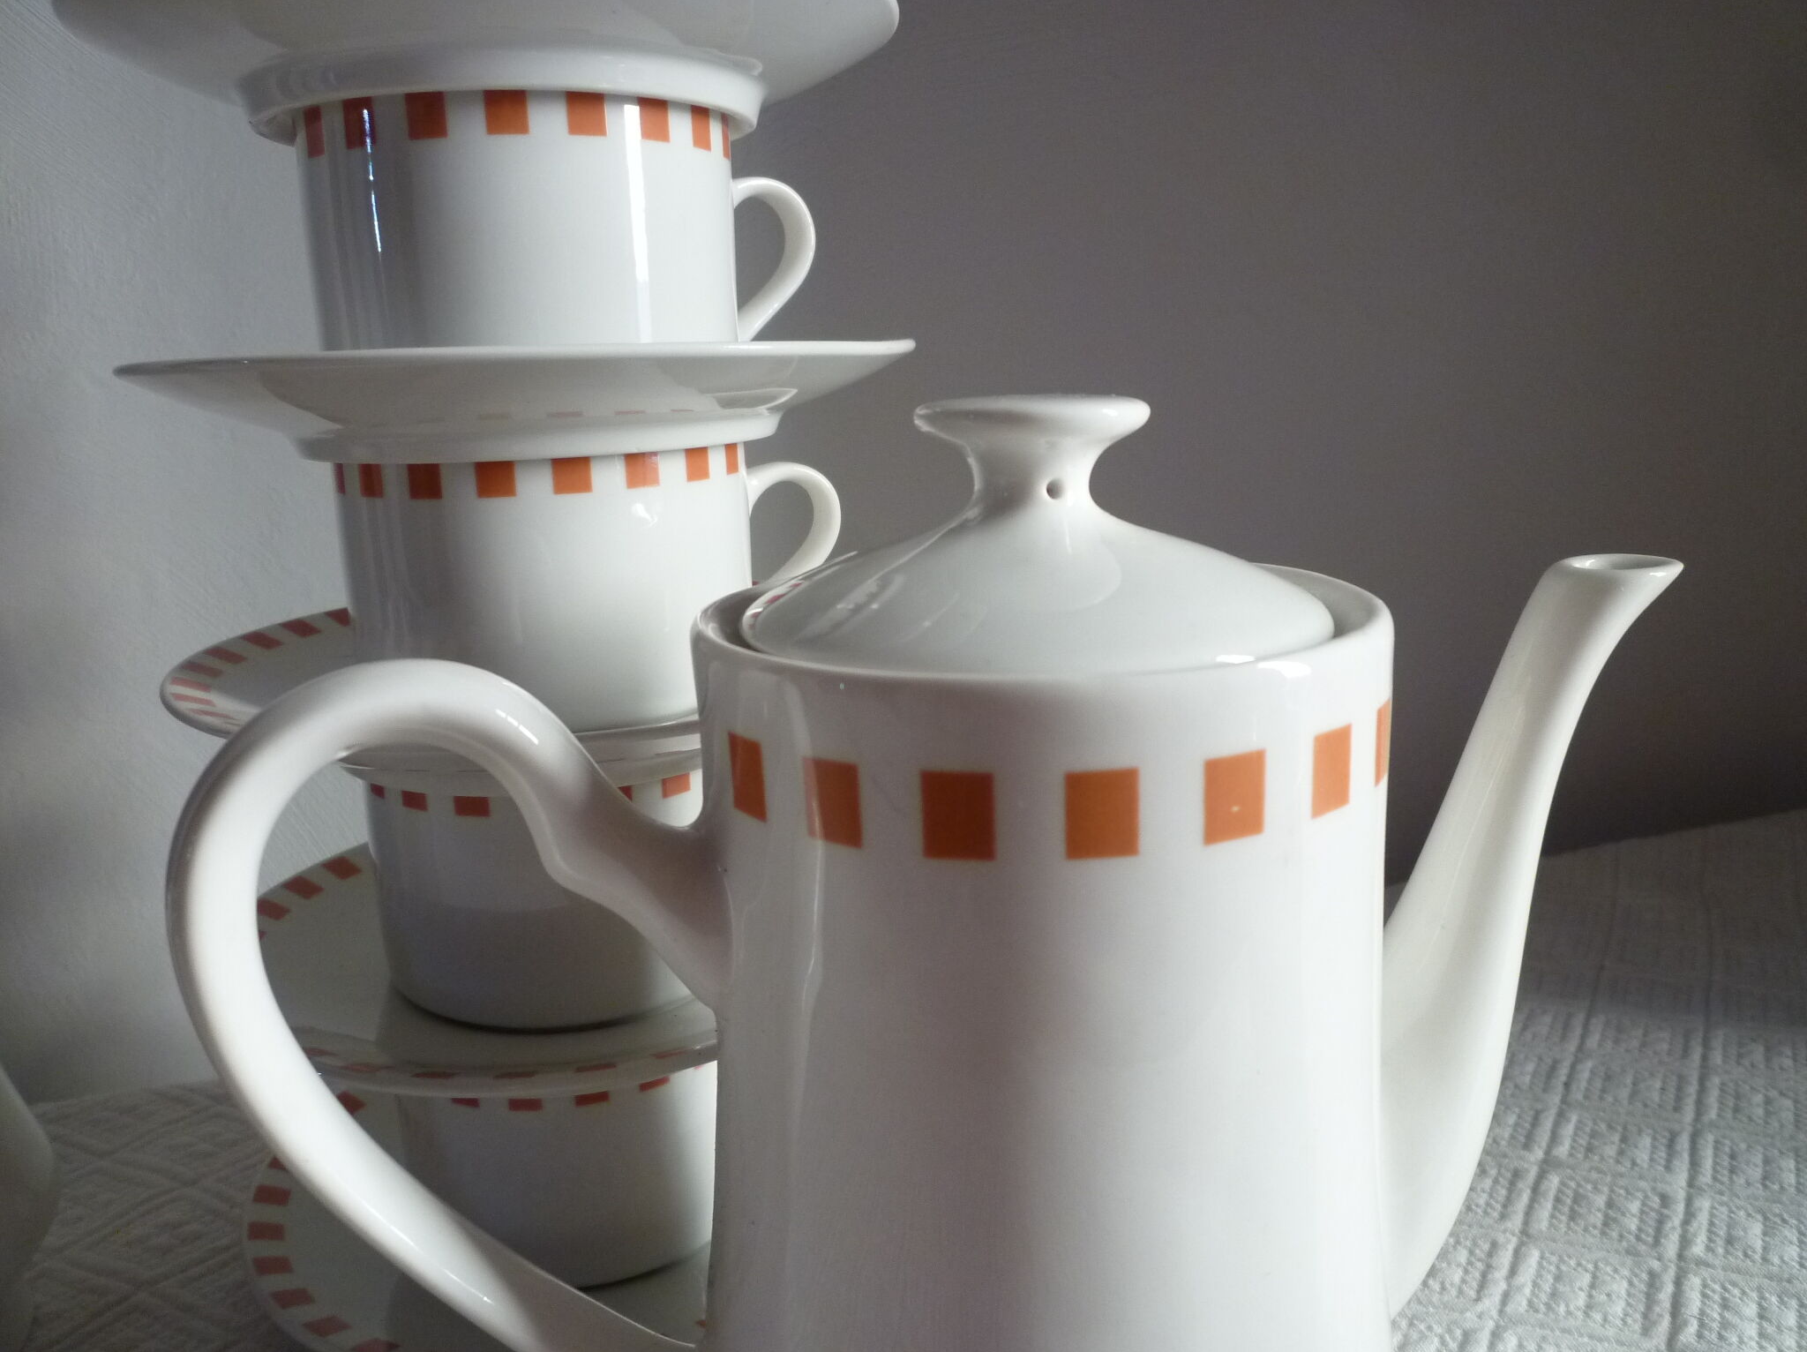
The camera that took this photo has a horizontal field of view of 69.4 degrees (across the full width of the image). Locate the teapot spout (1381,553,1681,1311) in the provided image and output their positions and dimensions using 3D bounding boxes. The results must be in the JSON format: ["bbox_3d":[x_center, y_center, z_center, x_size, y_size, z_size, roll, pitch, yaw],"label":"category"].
[{"bbox_3d":[0.096,0.046,0.212,0.058,0.131,0.026,-5,14,-13],"label":"teapot spout"}]

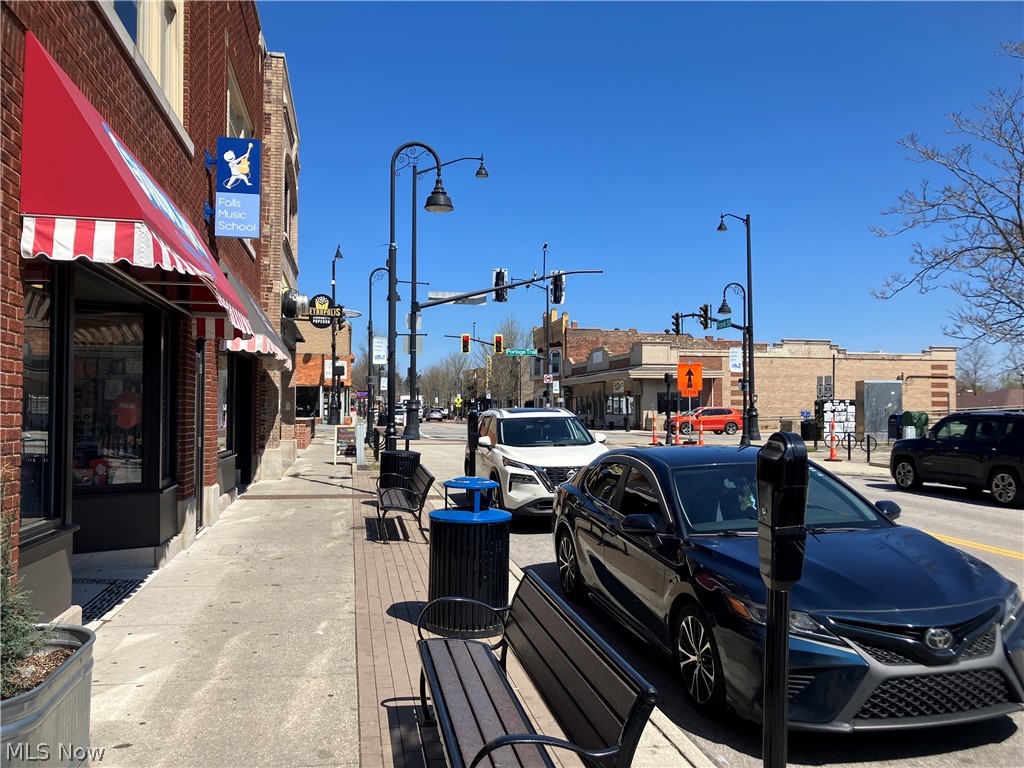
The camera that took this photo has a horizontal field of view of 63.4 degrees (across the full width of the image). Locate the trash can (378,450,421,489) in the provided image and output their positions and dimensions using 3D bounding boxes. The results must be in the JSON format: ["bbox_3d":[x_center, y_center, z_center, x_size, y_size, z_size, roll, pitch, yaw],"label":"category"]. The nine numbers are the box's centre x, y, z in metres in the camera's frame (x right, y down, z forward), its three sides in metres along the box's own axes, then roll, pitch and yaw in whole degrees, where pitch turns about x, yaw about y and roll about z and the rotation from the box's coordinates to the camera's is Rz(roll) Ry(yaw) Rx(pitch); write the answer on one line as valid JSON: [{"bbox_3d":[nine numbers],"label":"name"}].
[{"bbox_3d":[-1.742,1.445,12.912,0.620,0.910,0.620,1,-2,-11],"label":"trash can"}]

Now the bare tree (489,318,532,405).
[{"bbox_3d":[-0.281,-1.771,93.105,4.900,12.000,4.900,0,-1,0],"label":"bare tree"}]

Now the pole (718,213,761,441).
[{"bbox_3d":[11.078,-2.861,39.974,0.600,11.000,2.900,0,-1,-11],"label":"pole"}]

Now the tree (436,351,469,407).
[{"bbox_3d":[-8.764,-0.368,122.000,4.800,9.200,4.800,0,-1,0],"label":"tree"}]

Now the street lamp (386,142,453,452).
[{"bbox_3d":[-1.622,-1.103,14.262,1.220,6.080,0.500,1,-2,-11],"label":"street lamp"}]

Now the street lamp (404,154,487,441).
[{"bbox_3d":[-2.492,-3.271,31.685,3.120,10.800,0.600,1,-2,-11],"label":"street lamp"}]

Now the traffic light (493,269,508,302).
[{"bbox_3d":[-0.433,-3.798,32.000,0.570,1.300,0.400,0,-1,0],"label":"traffic light"}]

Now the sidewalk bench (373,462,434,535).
[{"bbox_3d":[-1.375,1.457,10.450,0.640,0.790,1.800,1,-2,-11],"label":"sidewalk bench"}]

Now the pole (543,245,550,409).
[{"bbox_3d":[2.563,-3.145,61.220,0.600,13.000,0.600,0,-2,-11],"label":"pole"}]

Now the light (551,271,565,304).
[{"bbox_3d":[1.799,-3.763,32.400,0.570,1.300,0.400,0,-1,3],"label":"light"}]

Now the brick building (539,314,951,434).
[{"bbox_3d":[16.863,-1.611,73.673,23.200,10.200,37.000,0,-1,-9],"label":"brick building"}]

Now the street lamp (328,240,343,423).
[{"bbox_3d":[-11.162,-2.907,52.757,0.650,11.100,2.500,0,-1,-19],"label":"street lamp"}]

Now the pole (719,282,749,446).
[{"bbox_3d":[8.228,-0.697,30.596,1.220,6.080,0.500,1,-2,-11],"label":"pole"}]

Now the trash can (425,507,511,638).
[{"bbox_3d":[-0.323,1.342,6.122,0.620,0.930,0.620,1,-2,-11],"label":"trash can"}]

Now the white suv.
[{"bbox_3d":[0.430,1.193,13.565,1.890,1.690,4.650,0,-1,-11],"label":"white suv"}]

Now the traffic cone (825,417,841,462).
[{"bbox_3d":[8.897,1.546,22.910,0.430,1.170,0.430,0,-1,-11],"label":"traffic cone"}]

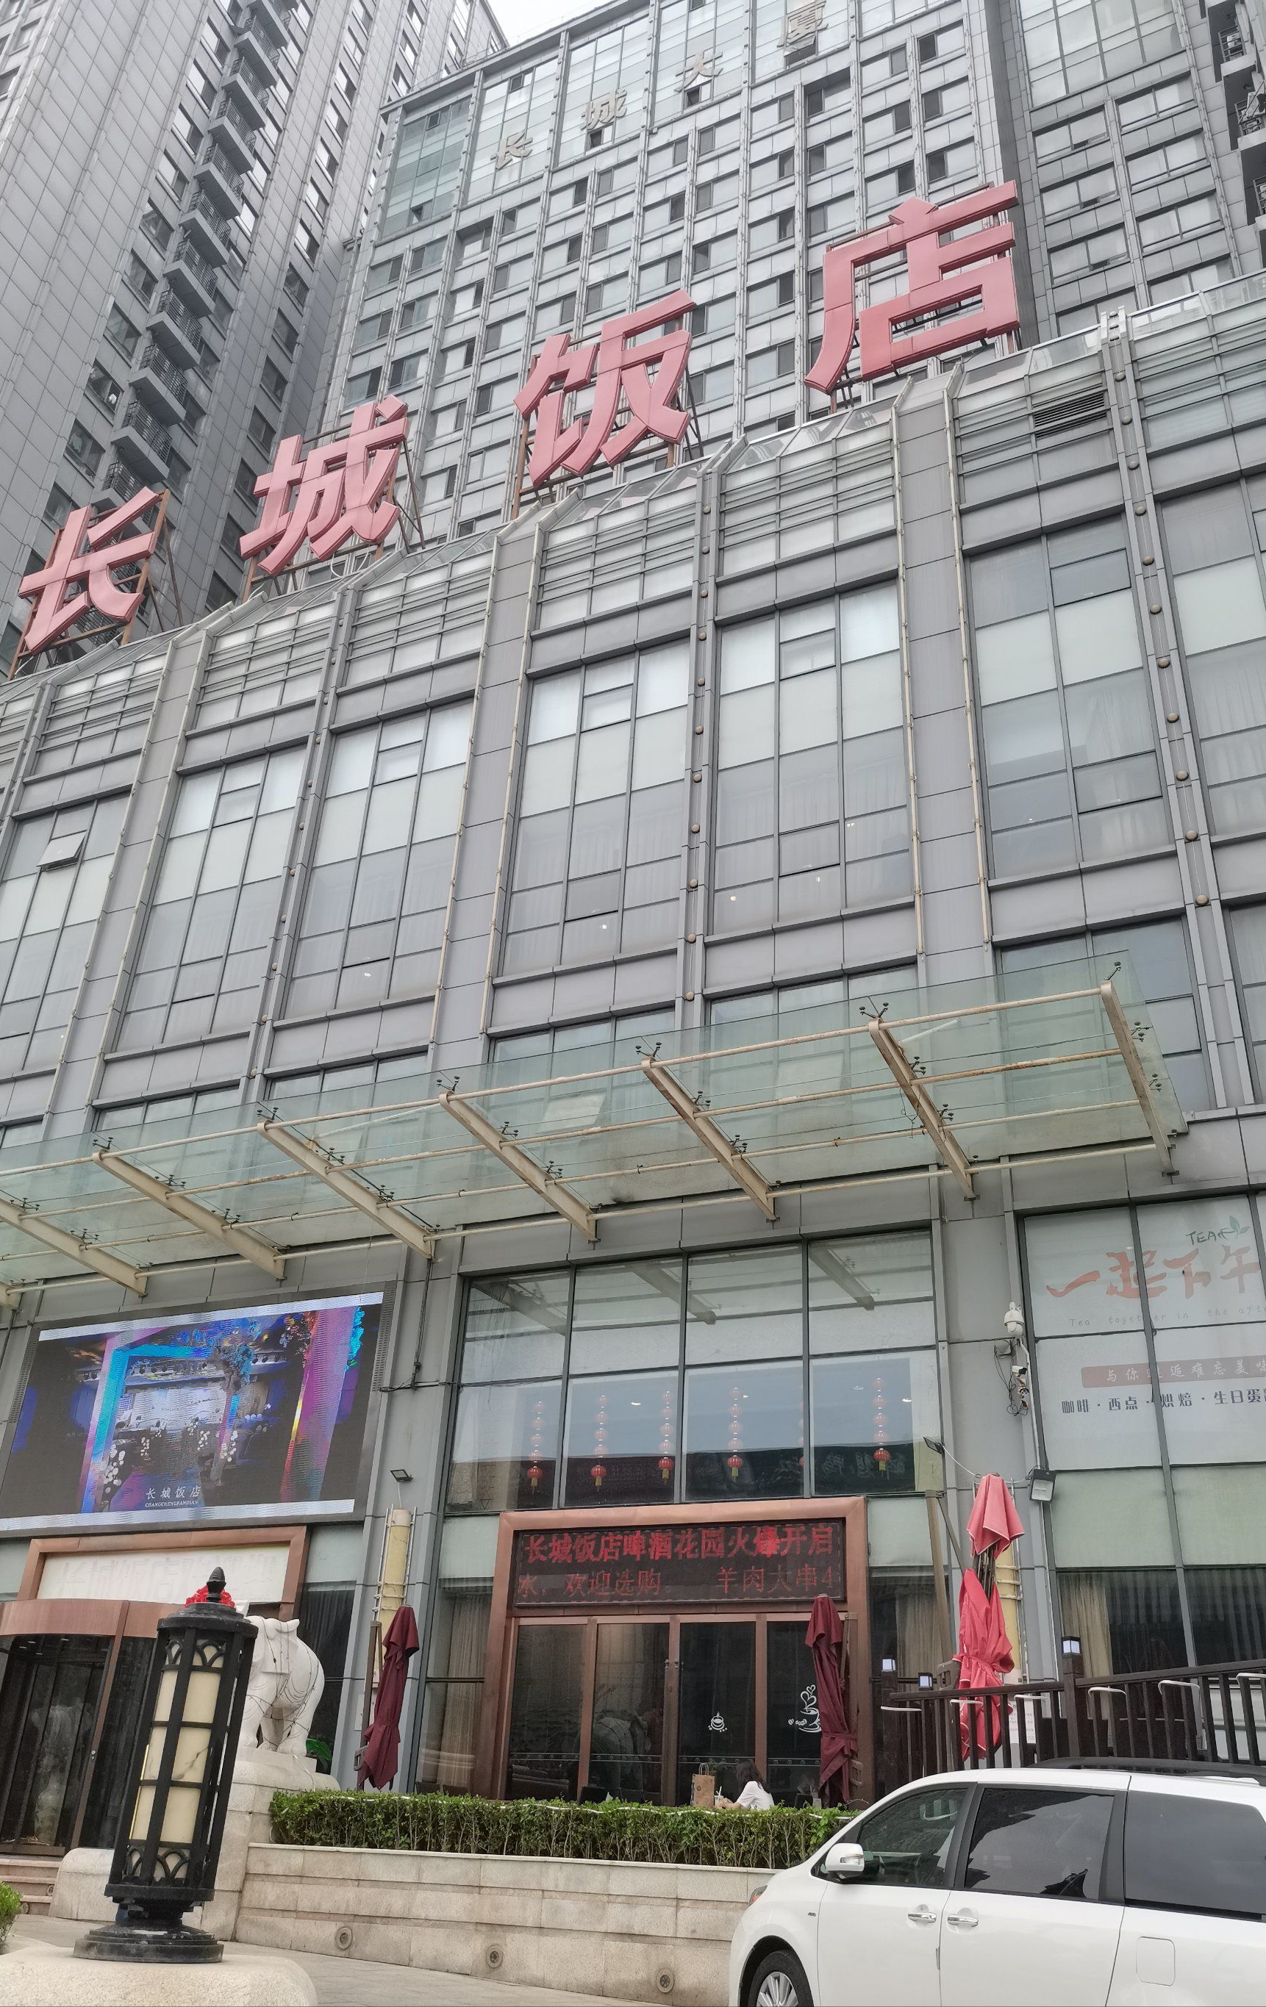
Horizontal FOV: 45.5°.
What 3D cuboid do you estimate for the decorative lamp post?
[{"bbox_3d":[-1.651,2.759,5.570,0.525,1.280,0.525,-10,-33,22],"label":"decorative lamp post"}]

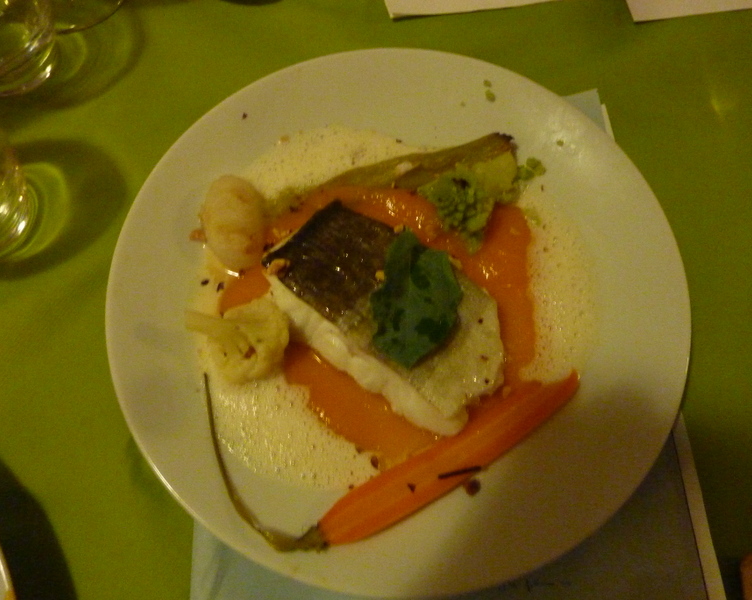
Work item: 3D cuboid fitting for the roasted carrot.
[{"bbox_3d":[0.031,0.070,0.249,0.138,0.018,0.021,-29,73,-6],"label":"roasted carrot"}]

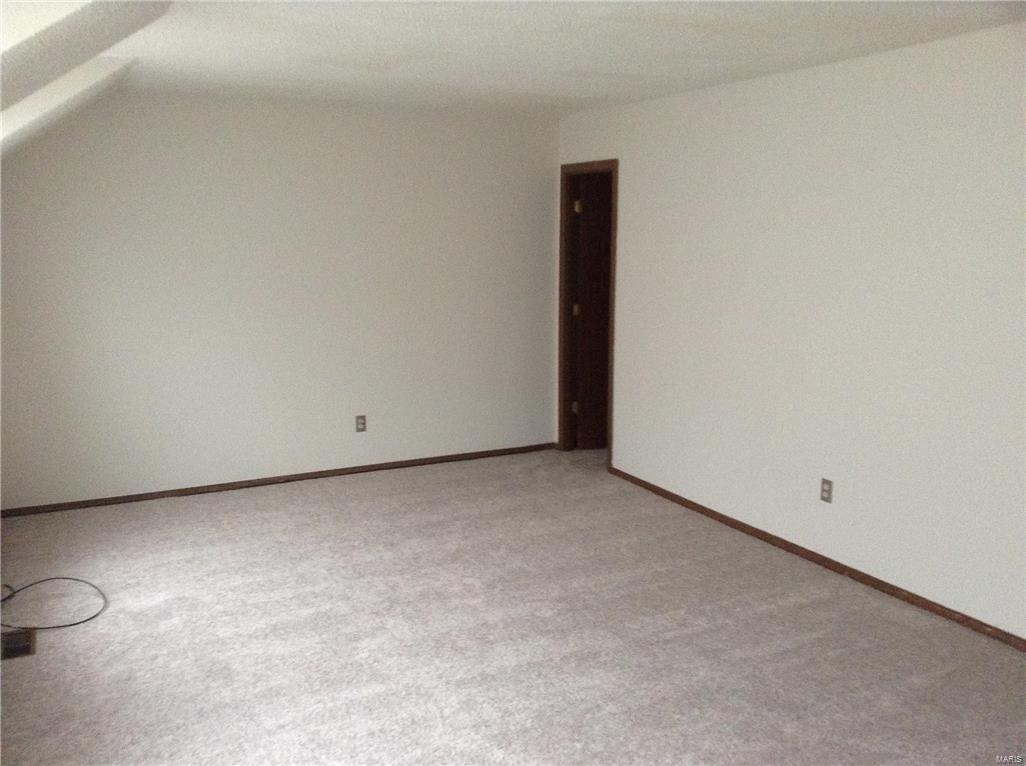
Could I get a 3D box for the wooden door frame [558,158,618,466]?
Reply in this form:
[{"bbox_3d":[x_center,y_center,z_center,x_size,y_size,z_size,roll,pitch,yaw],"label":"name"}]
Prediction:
[{"bbox_3d":[0.565,-0.478,6.878,0.130,2.100,0.750,-5,11,-26],"label":"wooden door frame"}]

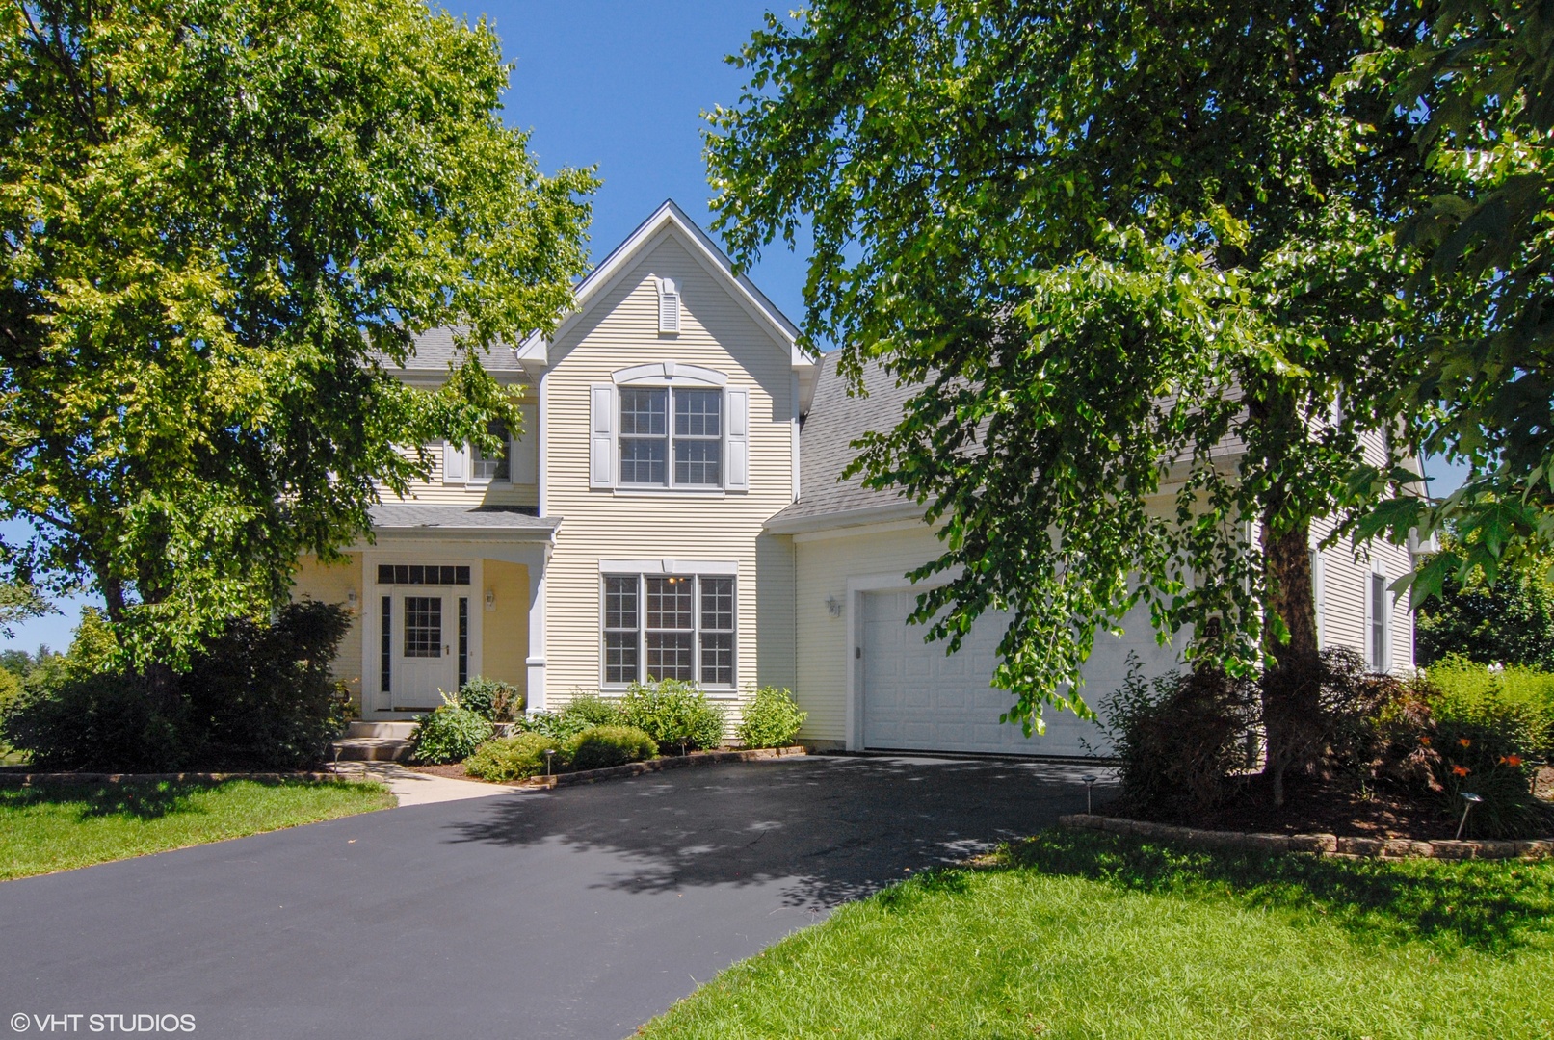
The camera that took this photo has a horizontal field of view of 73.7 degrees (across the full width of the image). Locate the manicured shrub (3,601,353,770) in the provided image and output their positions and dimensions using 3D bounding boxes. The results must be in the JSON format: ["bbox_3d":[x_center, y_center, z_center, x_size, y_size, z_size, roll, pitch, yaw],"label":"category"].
[{"bbox_3d":[-8.400,2.270,14.600,4.500,2.250,2.100,1,-5,-2],"label":"manicured shrub"}]

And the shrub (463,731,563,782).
[{"bbox_3d":[-3.420,3.030,13.400,1.200,0.600,1.050,1,-5,-2],"label":"shrub"}]

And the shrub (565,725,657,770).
[{"bbox_3d":[-2.270,3.100,14.200,1.200,0.560,1.000,1,-5,-2],"label":"shrub"}]

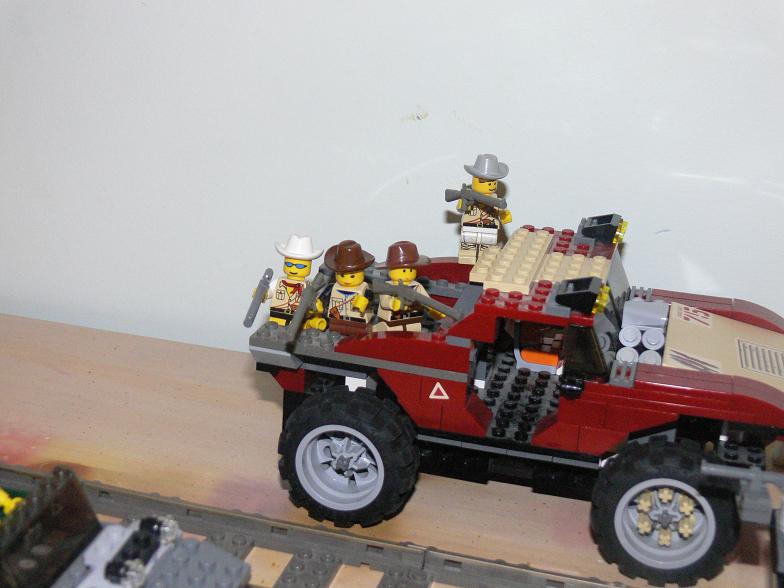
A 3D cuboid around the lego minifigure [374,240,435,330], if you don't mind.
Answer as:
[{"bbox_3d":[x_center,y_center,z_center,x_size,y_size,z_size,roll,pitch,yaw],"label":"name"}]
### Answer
[{"bbox_3d":[0.005,0.002,0.431,0.023,0.043,0.018,-9,23,-28],"label":"lego minifigure"}]

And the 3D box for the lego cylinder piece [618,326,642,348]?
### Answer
[{"bbox_3d":[0.085,0.015,0.418,0.008,0.008,0.005,8,21,13],"label":"lego cylinder piece"}]

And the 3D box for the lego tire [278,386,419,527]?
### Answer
[{"bbox_3d":[-0.015,0.058,0.422,0.049,0.049,0.023,8,21,13],"label":"lego tire"}]

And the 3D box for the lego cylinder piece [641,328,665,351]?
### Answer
[{"bbox_3d":[0.092,0.016,0.416,0.008,0.008,0.005,8,21,13],"label":"lego cylinder piece"}]

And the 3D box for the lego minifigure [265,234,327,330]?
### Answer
[{"bbox_3d":[-0.036,-0.001,0.434,0.024,0.044,0.017,14,21,19],"label":"lego minifigure"}]

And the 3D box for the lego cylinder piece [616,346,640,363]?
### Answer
[{"bbox_3d":[0.084,0.023,0.421,0.008,0.008,0.005,8,21,13],"label":"lego cylinder piece"}]

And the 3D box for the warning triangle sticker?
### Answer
[{"bbox_3d":[0.016,0.034,0.403,0.007,0.006,0.001,8,21,13],"label":"warning triangle sticker"}]

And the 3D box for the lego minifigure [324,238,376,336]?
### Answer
[{"bbox_3d":[-0.015,0.002,0.428,0.022,0.044,0.017,9,21,17],"label":"lego minifigure"}]

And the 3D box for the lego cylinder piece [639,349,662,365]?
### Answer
[{"bbox_3d":[0.092,0.024,0.419,0.008,0.008,0.005,8,21,13],"label":"lego cylinder piece"}]

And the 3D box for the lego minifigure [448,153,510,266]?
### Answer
[{"bbox_3d":[0.037,-0.034,0.486,0.025,0.046,0.017,8,21,13],"label":"lego minifigure"}]

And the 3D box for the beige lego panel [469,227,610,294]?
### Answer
[{"bbox_3d":[0.056,-0.011,0.436,0.048,0.008,0.064,8,21,13],"label":"beige lego panel"}]

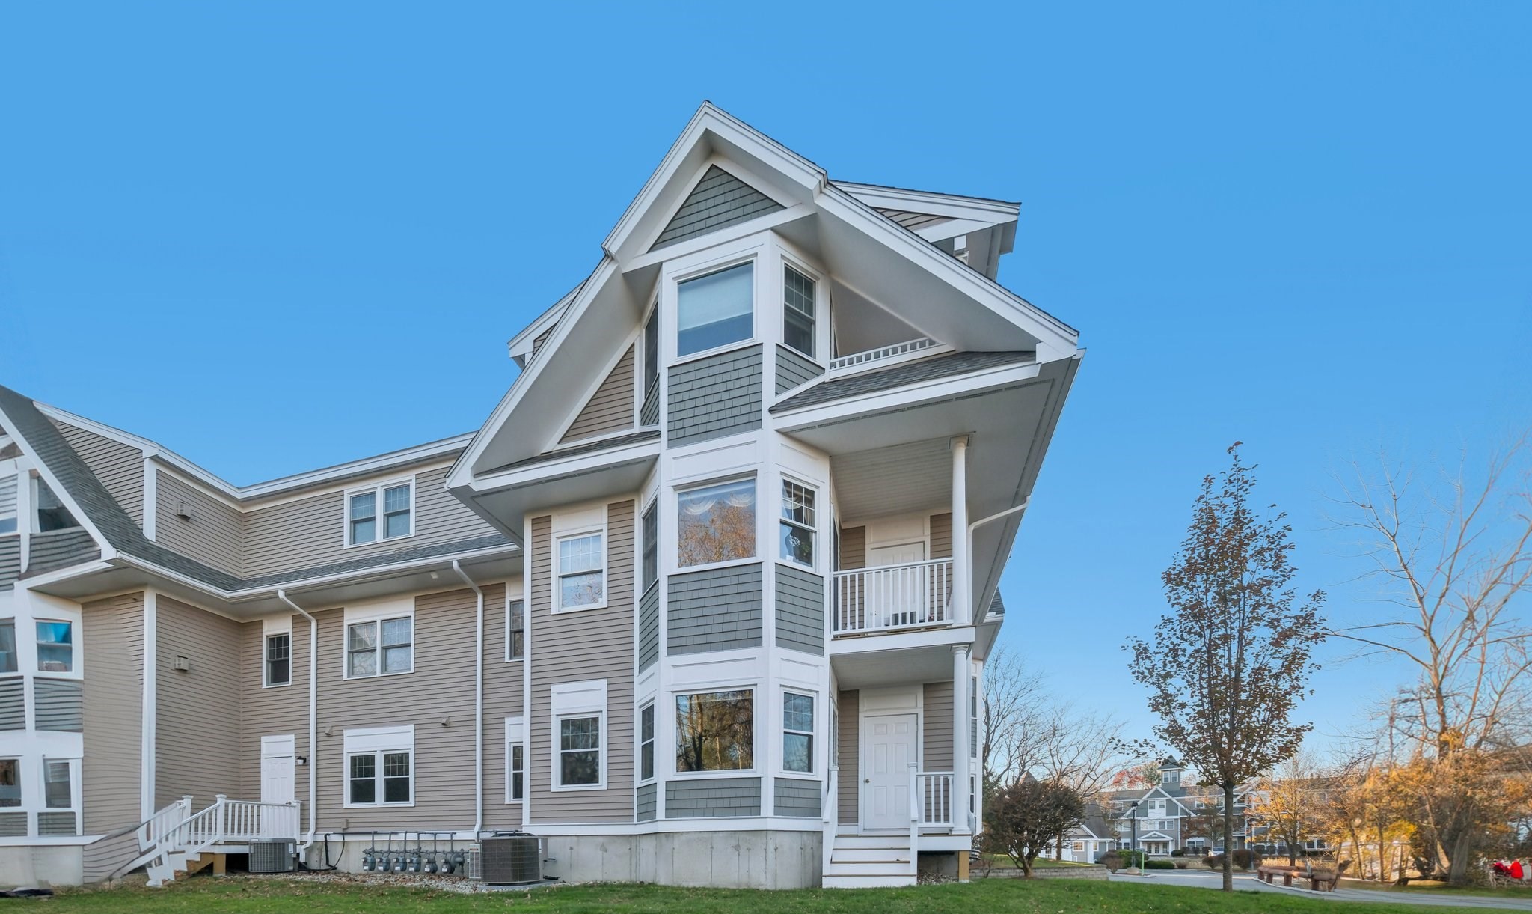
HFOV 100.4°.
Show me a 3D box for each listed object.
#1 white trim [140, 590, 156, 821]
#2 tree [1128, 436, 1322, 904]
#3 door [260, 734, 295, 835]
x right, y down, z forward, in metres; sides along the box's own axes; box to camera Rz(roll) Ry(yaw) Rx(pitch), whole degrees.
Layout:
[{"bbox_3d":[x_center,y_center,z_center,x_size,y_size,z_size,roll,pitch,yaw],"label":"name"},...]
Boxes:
[{"bbox_3d":[-14.334,5.802,14.800,0.180,5.450,0.180,0,0,17],"label":"white trim"},{"bbox_3d":[10.120,4.609,14.000,4.300,9.850,4.200,0,0,0],"label":"tree"},{"bbox_3d":[-12.394,8.311,16.200,1.120,2.520,0.120,0,0,17],"label":"door"}]

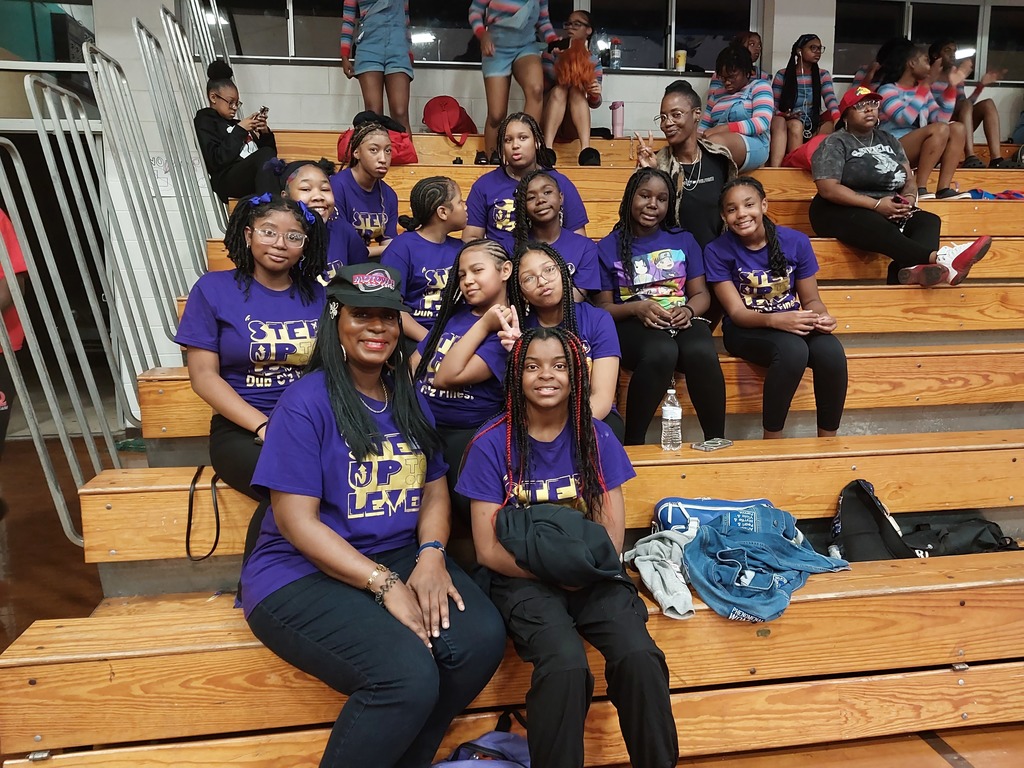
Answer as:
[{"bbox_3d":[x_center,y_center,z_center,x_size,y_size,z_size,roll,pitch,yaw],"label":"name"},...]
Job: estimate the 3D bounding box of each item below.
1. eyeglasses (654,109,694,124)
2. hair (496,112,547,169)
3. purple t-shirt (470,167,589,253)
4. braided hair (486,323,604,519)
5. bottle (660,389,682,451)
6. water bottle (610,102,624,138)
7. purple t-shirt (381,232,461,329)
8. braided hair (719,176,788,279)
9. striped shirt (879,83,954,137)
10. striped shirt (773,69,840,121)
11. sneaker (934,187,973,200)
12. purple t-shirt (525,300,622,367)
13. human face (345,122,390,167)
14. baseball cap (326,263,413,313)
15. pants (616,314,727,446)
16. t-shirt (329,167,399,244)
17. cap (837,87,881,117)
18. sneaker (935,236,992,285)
[{"bbox_3d":[0.672,-1.085,3.240,0.140,0.048,0.140,-3,9,41],"label":"eyeglasses"},{"bbox_3d":[0.043,-0.983,3.230,0.210,0.235,0.210,0,7,8],"label":"hair"},{"bbox_3d":[0.070,-0.724,3.580,0.500,0.490,0.290,-1,9,-5],"label":"purple t-shirt"},{"bbox_3d":[0.095,0.086,1.820,0.240,0.430,0.250,-1,7,1],"label":"braided hair"},{"bbox_3d":[0.517,0.116,2.590,0.066,0.202,0.066,0,7,9],"label":"bottle"},{"bbox_3d":[0.764,-1.904,5.770,0.095,0.275,0.090,-1,9,0],"label":"water bottle"},{"bbox_3d":[-0.290,-0.369,2.990,0.400,0.420,0.250,-5,10,-24],"label":"purple t-shirt"},{"bbox_3d":[0.885,-0.576,2.940,0.240,0.360,0.230,-6,9,13],"label":"braided hair"},{"bbox_3d":[2.745,-1.856,5.420,0.400,0.410,0.380,-8,11,-37],"label":"striped shirt"},{"bbox_3d":[2.050,-2.009,5.580,0.470,0.420,0.280,0,7,10],"label":"striped shirt"},{"bbox_3d":[2.592,-1.119,4.690,0.250,0.090,0.092,-2,7,-8],"label":"sneaker"},{"bbox_3d":[0.124,-0.045,2.500,0.400,0.440,0.250,-1,9,-5],"label":"purple t-shirt"},{"bbox_3d":[-0.566,-0.939,3.220,0.150,0.200,0.150,-7,13,-38],"label":"human face"},{"bbox_3d":[-0.314,-0.209,1.750,0.175,0.120,0.250,0,13,-22],"label":"baseball cap"},{"bbox_3d":[0.589,-0.017,2.950,0.370,0.480,0.450,-2,8,-6],"label":"pants"},{"bbox_3d":[-0.584,-0.662,3.120,0.340,0.410,0.240,-4,8,-27],"label":"t-shirt"},{"bbox_3d":[1.863,-1.510,4.270,0.180,0.150,0.260,-6,4,-32],"label":"cap"},{"bbox_3d":[2.126,-0.583,3.770,0.150,0.285,0.110,42,14,36],"label":"sneaker"}]

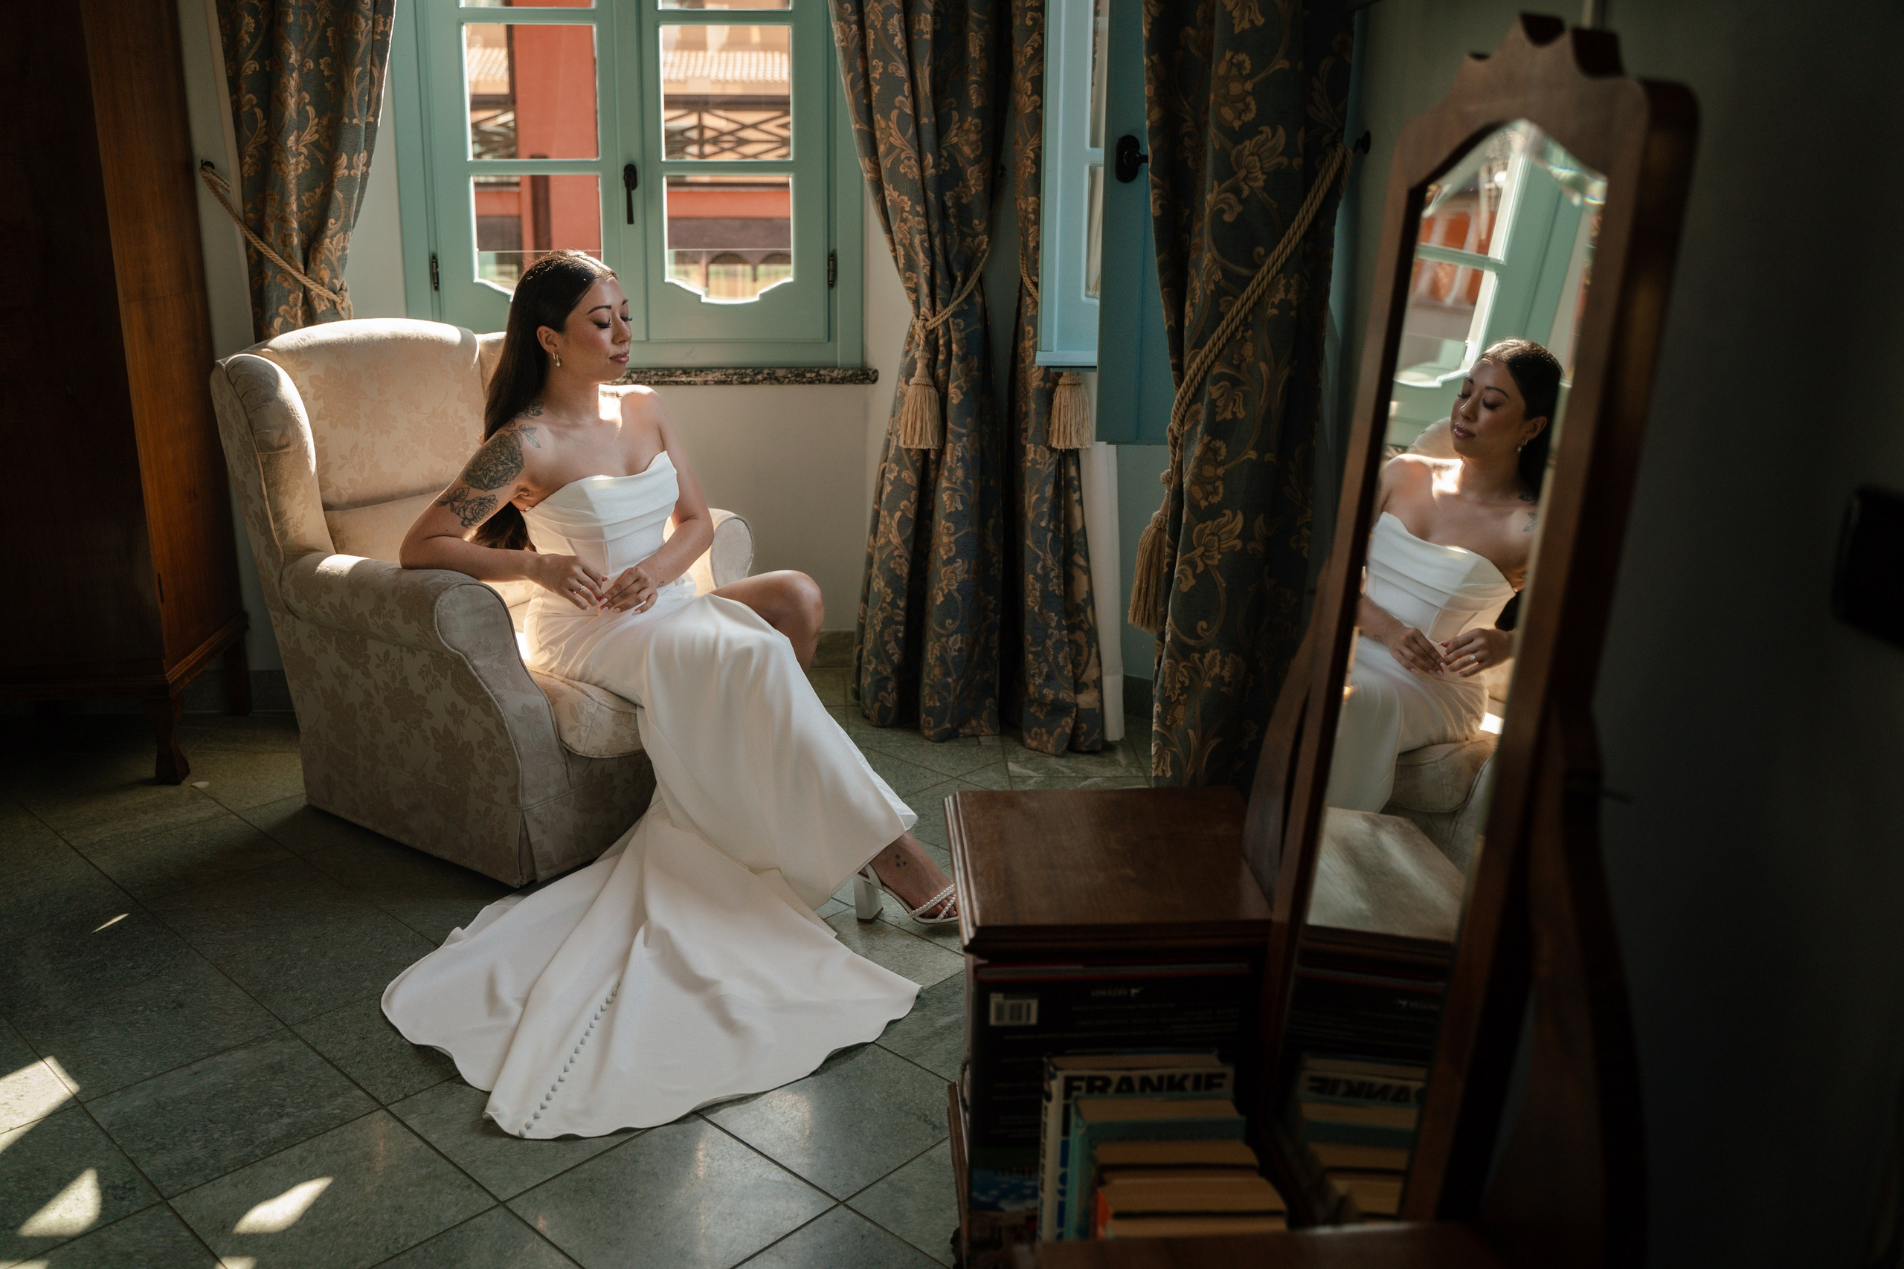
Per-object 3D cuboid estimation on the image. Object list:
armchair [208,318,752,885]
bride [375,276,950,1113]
[{"bbox_3d":[-0.977,-0.135,3.114,0.891,0.972,0.734,12,19,32],"label":"armchair"},{"bbox_3d":[-0.585,-0.034,2.485,1.178,1.148,1.087,11,18,29],"label":"bride"}]

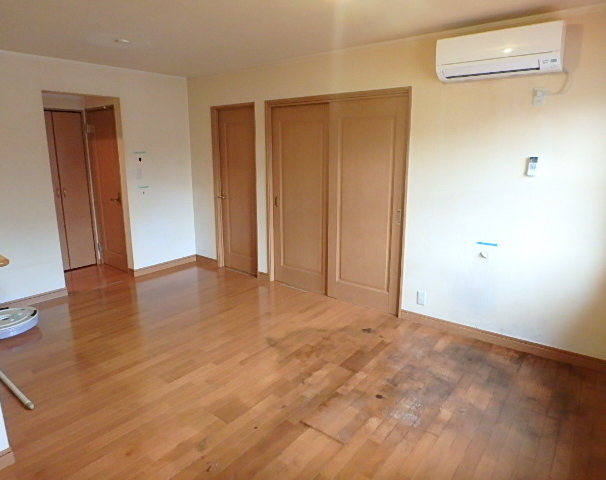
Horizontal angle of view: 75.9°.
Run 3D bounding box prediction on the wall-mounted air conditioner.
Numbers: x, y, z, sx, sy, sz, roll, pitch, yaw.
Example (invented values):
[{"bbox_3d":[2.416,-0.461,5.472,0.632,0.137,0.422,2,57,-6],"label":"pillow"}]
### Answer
[{"bbox_3d":[1.353,-1.287,2.717,0.790,0.272,0.225,10,16,37],"label":"wall-mounted air conditioner"}]

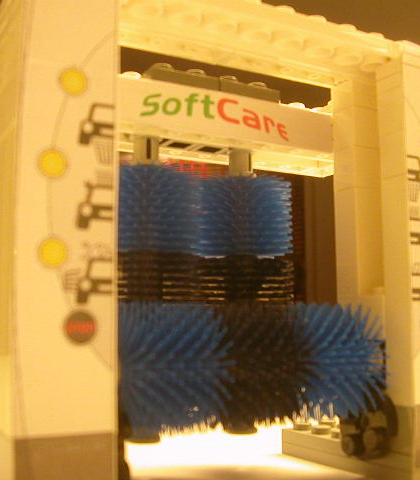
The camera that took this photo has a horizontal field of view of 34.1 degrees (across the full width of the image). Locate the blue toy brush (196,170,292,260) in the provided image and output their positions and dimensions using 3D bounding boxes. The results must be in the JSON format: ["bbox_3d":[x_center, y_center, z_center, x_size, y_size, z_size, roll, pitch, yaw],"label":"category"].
[{"bbox_3d":[0.008,-0.006,0.165,0.024,0.019,0.024,0,-7,0],"label":"blue toy brush"}]

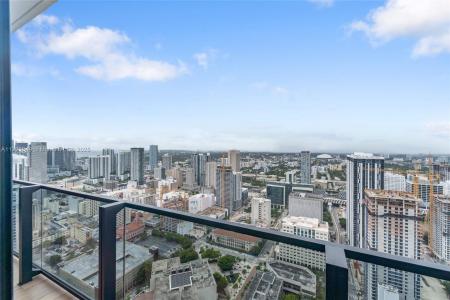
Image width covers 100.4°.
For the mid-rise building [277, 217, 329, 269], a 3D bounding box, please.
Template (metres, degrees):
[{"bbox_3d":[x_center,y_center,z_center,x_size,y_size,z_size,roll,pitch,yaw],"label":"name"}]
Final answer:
[{"bbox_3d":[106.770,127.074,261.000,62.000,54.000,27.000,1,0,24],"label":"mid-rise building"}]

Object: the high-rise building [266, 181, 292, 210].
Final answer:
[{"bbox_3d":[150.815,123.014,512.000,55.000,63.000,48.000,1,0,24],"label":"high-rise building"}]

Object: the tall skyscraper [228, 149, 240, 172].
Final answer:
[{"bbox_3d":[39.275,75.897,738.000,36.000,155.000,36.000,1,0,24],"label":"tall skyscraper"}]

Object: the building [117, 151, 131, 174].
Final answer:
[{"bbox_3d":[-578.140,80.910,1073.910,24.000,135.000,64.000,0,0,28],"label":"building"}]

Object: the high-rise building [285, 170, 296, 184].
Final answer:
[{"bbox_3d":[238.390,116.002,676.000,38.000,78.000,38.000,1,0,24],"label":"high-rise building"}]

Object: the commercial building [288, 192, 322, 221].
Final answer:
[{"bbox_3d":[144.855,118.954,337.000,53.000,71.000,40.000,1,0,24],"label":"commercial building"}]

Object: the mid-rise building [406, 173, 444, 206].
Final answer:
[{"bbox_3d":[565.560,121.090,534.080,60.000,84.000,43.000,0,0,28],"label":"mid-rise building"}]

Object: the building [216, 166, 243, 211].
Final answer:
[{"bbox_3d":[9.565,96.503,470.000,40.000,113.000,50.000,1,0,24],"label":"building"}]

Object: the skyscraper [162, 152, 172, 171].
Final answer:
[{"bbox_3d":[-395.990,98.700,1257.510,34.000,106.000,33.000,0,0,28],"label":"skyscraper"}]

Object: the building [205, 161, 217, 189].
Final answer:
[{"bbox_3d":[-53.340,98.200,699.130,20.000,113.000,44.000,0,0,28],"label":"building"}]

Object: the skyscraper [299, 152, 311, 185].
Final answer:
[{"bbox_3d":[333.650,84.090,778.380,32.000,153.000,36.000,0,0,28],"label":"skyscraper"}]

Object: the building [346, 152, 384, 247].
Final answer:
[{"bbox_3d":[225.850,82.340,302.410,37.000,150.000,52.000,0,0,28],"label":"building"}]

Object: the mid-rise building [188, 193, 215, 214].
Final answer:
[{"bbox_3d":[-58.650,132.750,452.220,30.000,42.000,48.000,0,0,28],"label":"mid-rise building"}]

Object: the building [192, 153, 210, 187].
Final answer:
[{"bbox_3d":[-101.320,83.003,800.000,50.000,136.000,48.000,1,0,24],"label":"building"}]

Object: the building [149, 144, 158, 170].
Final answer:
[{"bbox_3d":[-446.760,61.700,1182.210,46.000,178.000,26.000,0,0,28],"label":"building"}]

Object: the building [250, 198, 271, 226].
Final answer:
[{"bbox_3d":[73.420,125.910,379.750,33.500,59.000,22.500,0,0,28],"label":"building"}]

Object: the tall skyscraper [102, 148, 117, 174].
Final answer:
[{"bbox_3d":[-724.230,68.004,1185.000,48.000,154.000,54.000,1,0,24],"label":"tall skyscraper"}]

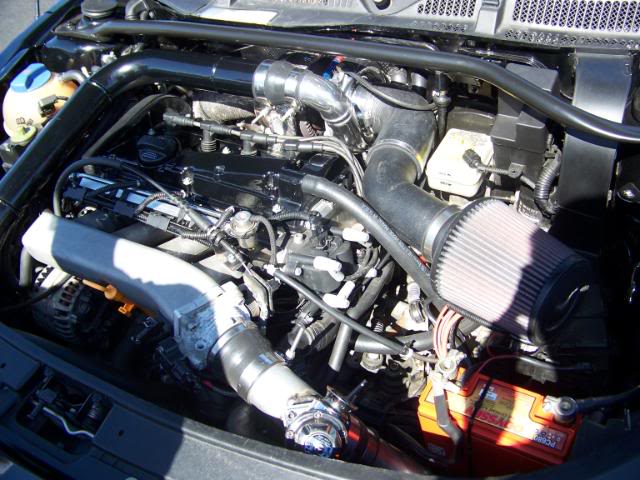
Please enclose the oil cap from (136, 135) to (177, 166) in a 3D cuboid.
[{"bbox_3d":[-0.271,-0.149,1.110,0.063,0.031,0.063,-8,41,7],"label":"oil cap"}]

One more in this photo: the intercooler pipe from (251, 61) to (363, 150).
[{"bbox_3d":[-0.027,-0.245,1.200,0.214,0.143,0.078,14,47,29],"label":"intercooler pipe"}]

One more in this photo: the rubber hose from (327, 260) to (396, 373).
[{"bbox_3d":[0.063,0.122,1.068,0.029,0.118,0.176,26,54,37],"label":"rubber hose"}]

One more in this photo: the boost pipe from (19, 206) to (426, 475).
[{"bbox_3d":[-0.179,0.145,0.976,0.714,0.241,0.154,14,47,29],"label":"boost pipe"}]

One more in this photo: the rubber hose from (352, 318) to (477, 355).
[{"bbox_3d":[0.137,0.140,0.989,0.180,0.054,0.093,14,47,29],"label":"rubber hose"}]

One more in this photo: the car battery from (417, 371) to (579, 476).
[{"bbox_3d":[0.237,0.268,0.879,0.183,0.170,0.078,14,47,29],"label":"car battery"}]

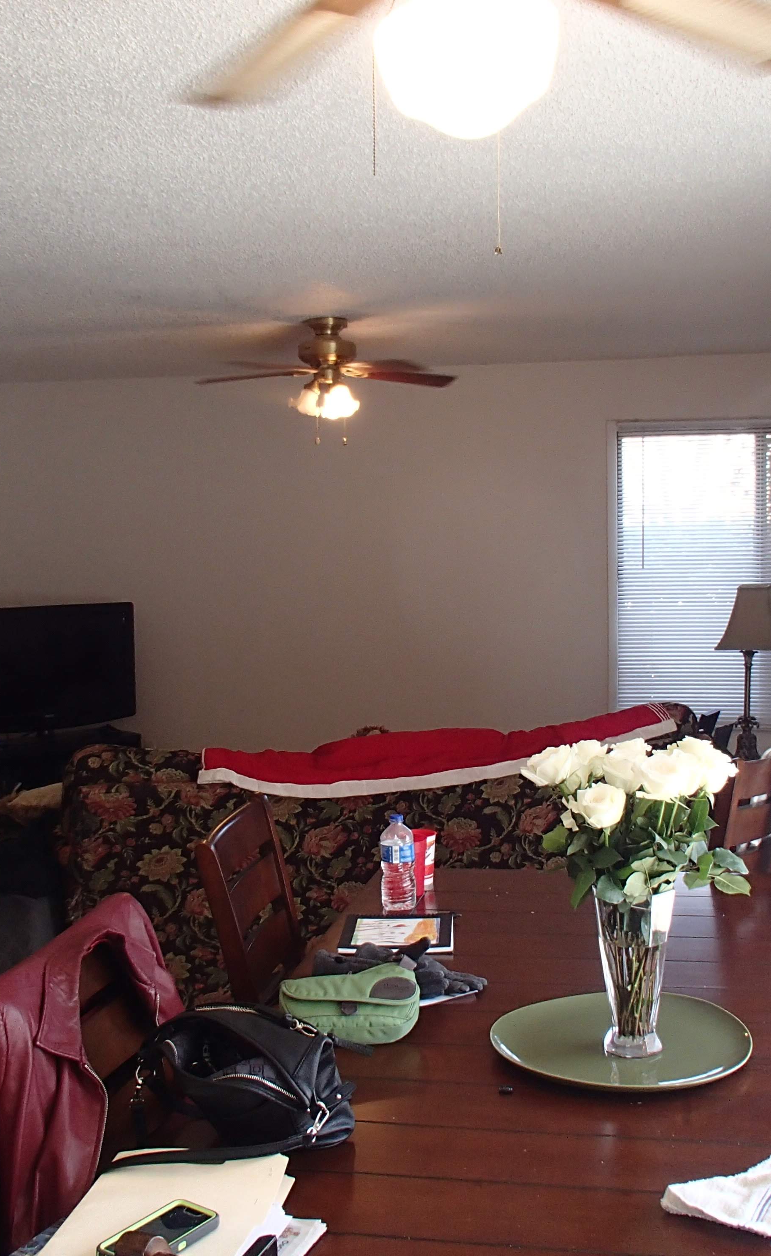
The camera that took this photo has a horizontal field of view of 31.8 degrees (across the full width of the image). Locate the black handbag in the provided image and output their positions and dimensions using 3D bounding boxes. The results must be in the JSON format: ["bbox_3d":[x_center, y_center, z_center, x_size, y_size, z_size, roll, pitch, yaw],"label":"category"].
[{"bbox_3d":[-0.183,0.584,1.824,0.310,0.155,0.210,1,4,24],"label":"black handbag"}]

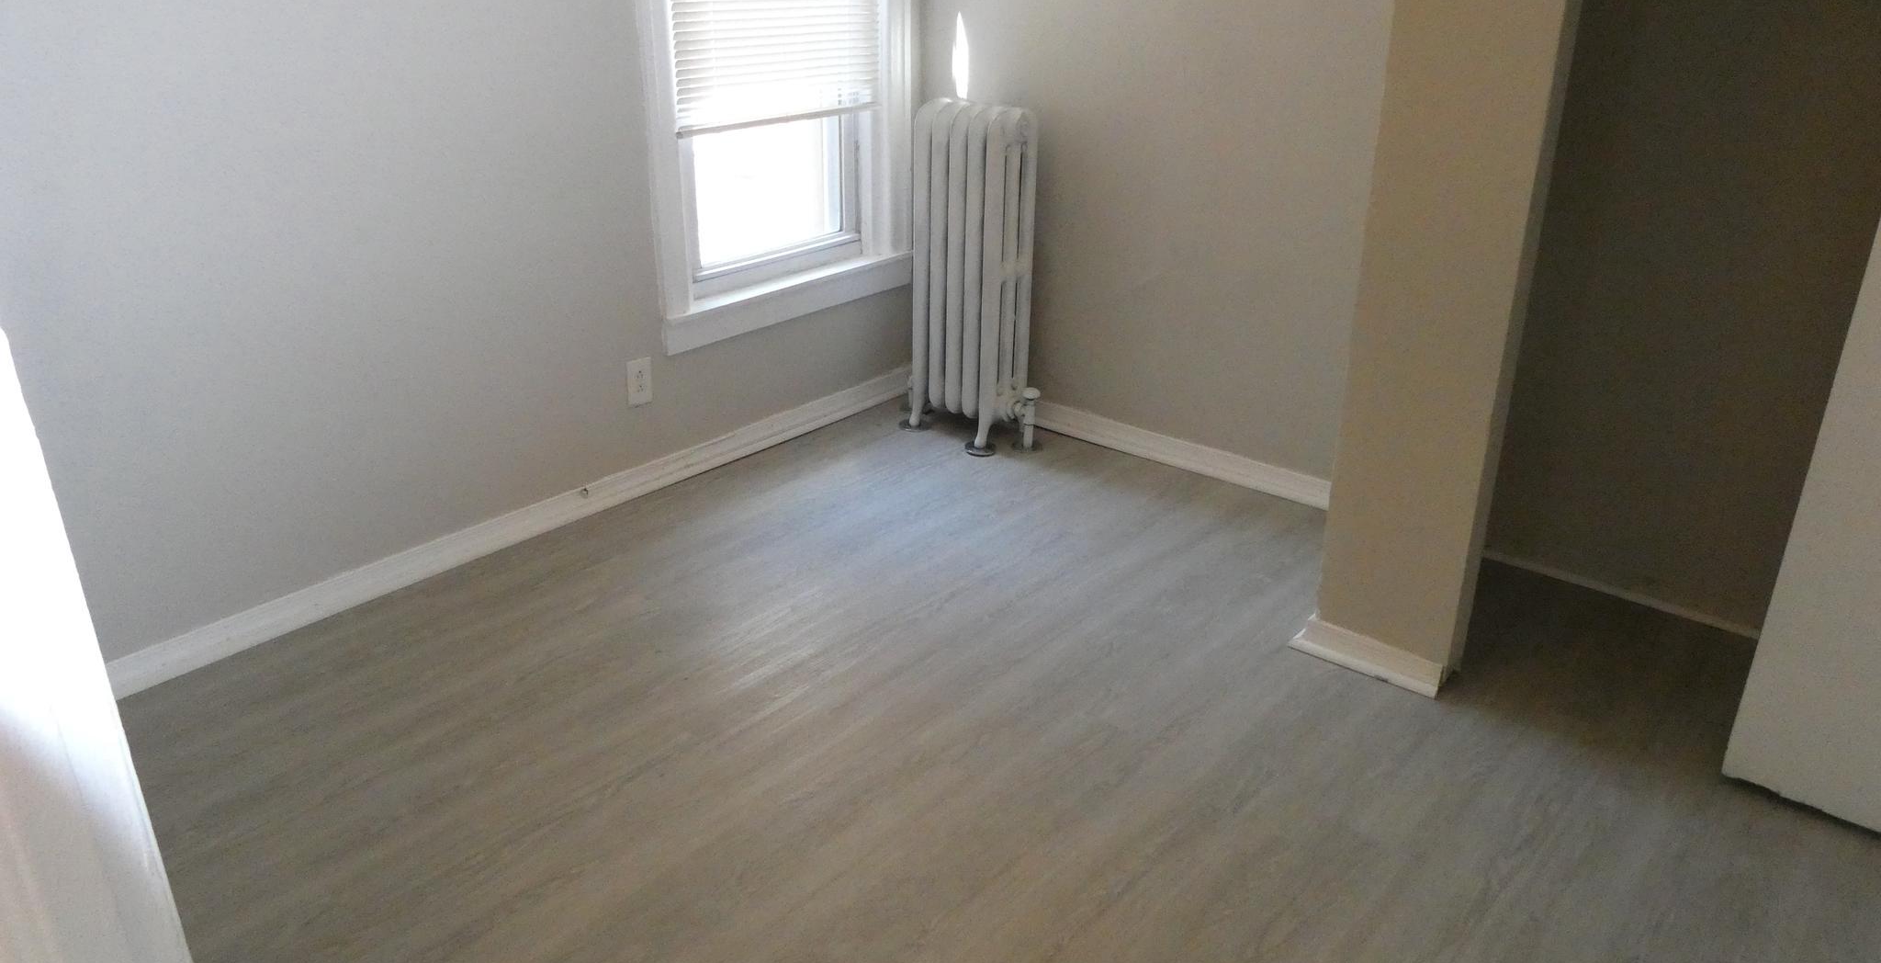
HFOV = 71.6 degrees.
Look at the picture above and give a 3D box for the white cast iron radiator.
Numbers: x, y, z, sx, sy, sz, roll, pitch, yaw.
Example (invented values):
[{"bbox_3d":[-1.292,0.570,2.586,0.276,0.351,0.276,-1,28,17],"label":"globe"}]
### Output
[{"bbox_3d":[0.105,-0.581,3.697,0.338,0.955,0.219,19,30,36],"label":"white cast iron radiator"}]

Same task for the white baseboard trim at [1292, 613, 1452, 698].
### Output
[{"bbox_3d":[0.869,0.355,2.665,0.312,0.067,0.032,19,30,36],"label":"white baseboard trim"}]

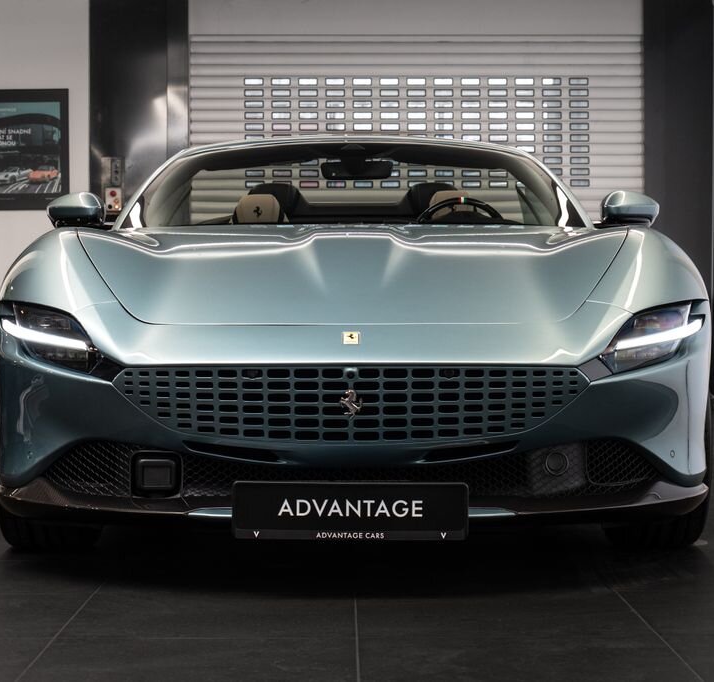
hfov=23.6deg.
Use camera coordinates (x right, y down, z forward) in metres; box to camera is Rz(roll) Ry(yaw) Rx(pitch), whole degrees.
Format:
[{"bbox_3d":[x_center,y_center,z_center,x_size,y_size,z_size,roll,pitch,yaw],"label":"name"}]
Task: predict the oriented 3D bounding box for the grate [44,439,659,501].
[{"bbox_3d":[-0.013,0.301,4.000,1.460,0.145,0.250,0,1,0],"label":"grate"}]

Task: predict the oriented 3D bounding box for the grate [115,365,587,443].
[{"bbox_3d":[-0.012,0.142,3.860,1.085,0.172,0.190,0,1,0],"label":"grate"}]

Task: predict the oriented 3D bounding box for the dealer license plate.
[{"bbox_3d":[-0.015,0.379,3.800,0.526,0.131,0.025,0,1,0],"label":"dealer license plate"}]

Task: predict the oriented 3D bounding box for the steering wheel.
[{"bbox_3d":[0.379,-0.355,6.150,0.365,0.355,0.110,0,24,0],"label":"steering wheel"}]

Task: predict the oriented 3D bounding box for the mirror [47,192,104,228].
[{"bbox_3d":[-0.944,-0.438,5.730,0.200,0.123,0.155,0,1,0],"label":"mirror"}]

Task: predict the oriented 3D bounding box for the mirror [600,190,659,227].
[{"bbox_3d":[0.915,-0.445,5.730,0.200,0.123,0.155,0,1,0],"label":"mirror"}]

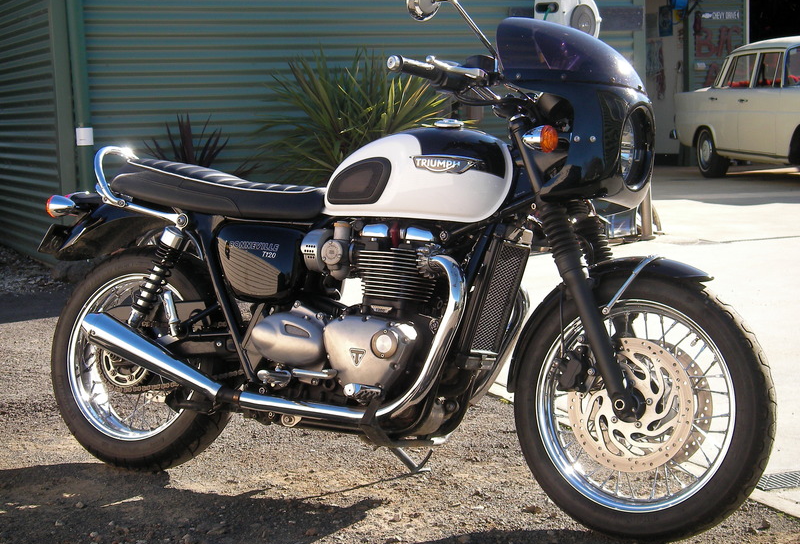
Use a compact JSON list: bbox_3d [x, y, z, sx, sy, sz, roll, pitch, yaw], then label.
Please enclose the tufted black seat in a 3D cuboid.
[{"bbox_3d":[-0.475,-0.222,3.989,0.750,0.170,0.270,3,-3,29],"label":"tufted black seat"}]

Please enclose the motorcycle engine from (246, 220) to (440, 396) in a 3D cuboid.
[{"bbox_3d":[-0.085,0.093,3.711,0.500,0.450,0.380,3,-3,29],"label":"motorcycle engine"}]

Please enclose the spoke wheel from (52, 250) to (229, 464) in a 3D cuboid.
[{"bbox_3d":[-0.711,0.240,4.073,0.645,0.645,0.155,3,-3,29],"label":"spoke wheel"}]

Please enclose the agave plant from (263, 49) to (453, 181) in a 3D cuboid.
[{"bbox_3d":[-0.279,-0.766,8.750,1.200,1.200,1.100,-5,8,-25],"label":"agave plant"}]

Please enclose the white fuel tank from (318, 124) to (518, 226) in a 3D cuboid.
[{"bbox_3d":[0.072,-0.242,3.693,0.560,0.260,0.280,3,-3,29],"label":"white fuel tank"}]

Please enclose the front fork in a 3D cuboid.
[{"bbox_3d":[0.447,-0.013,3.464,0.110,0.770,0.260,-26,-16,27],"label":"front fork"}]

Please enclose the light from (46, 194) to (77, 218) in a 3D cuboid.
[{"bbox_3d":[-0.951,-0.184,4.085,0.085,0.066,0.070,3,-3,29],"label":"light"}]

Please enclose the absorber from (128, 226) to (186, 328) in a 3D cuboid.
[{"bbox_3d":[-0.653,0.023,3.874,0.080,0.340,0.075,24,7,28],"label":"absorber"}]

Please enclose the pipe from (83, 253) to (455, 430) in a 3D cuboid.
[{"bbox_3d":[-0.354,0.135,3.694,1.100,0.430,0.200,3,-3,29],"label":"pipe"}]

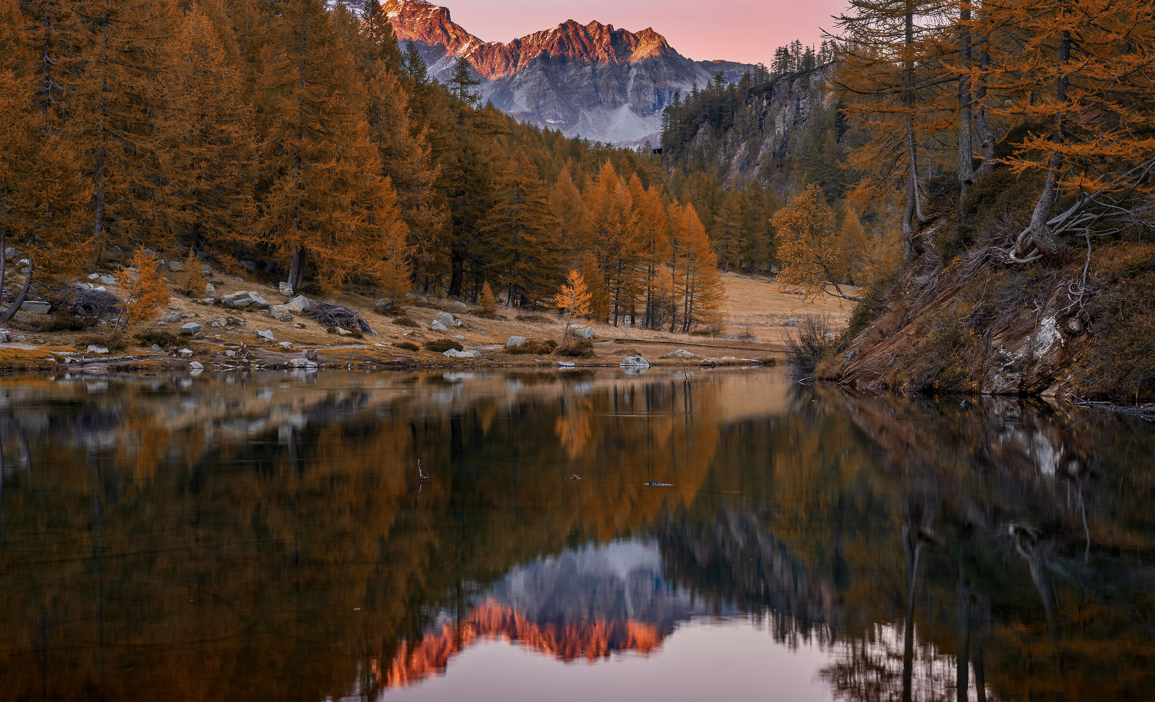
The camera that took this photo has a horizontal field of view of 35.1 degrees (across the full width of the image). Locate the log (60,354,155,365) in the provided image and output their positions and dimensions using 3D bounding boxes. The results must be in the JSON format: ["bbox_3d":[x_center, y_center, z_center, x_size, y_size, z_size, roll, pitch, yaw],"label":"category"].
[{"bbox_3d":[-21.172,0.354,82.500,4.270,0.300,0.340,-5,3,-31],"label":"log"}]

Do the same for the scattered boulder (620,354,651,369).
[{"bbox_3d":[3.326,0.635,104.500,1.700,0.850,1.350,0,0,2],"label":"scattered boulder"}]

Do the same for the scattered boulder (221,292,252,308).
[{"bbox_3d":[-20.798,-3.121,111.500,1.850,0.950,1.450,0,0,-11],"label":"scattered boulder"}]

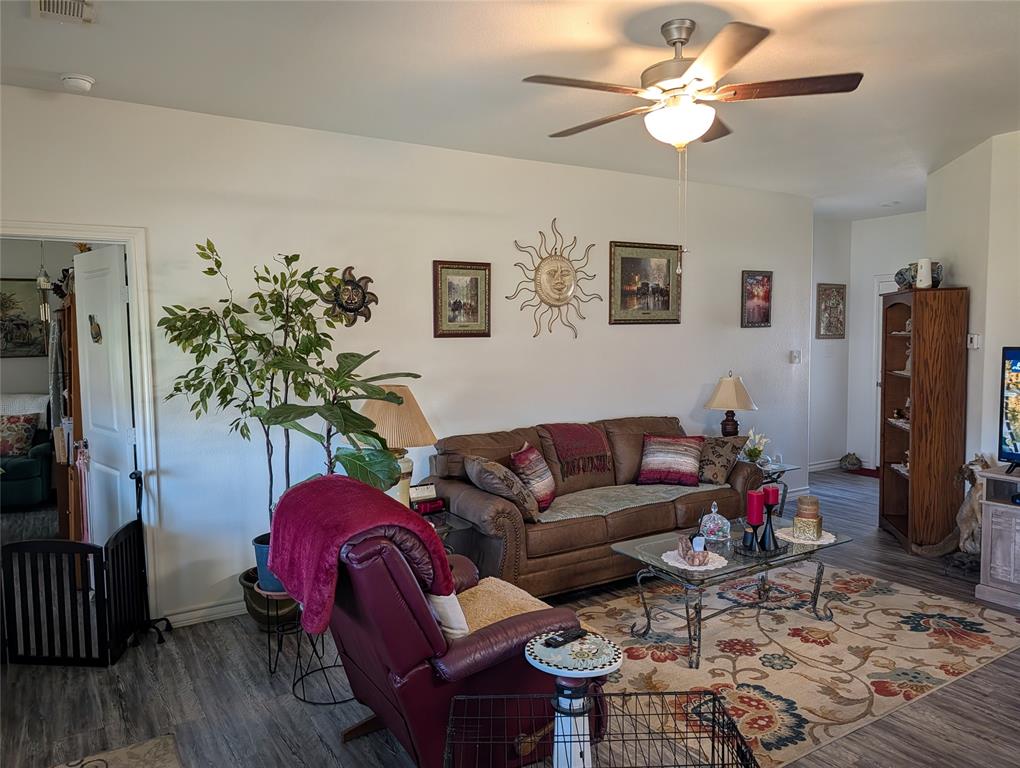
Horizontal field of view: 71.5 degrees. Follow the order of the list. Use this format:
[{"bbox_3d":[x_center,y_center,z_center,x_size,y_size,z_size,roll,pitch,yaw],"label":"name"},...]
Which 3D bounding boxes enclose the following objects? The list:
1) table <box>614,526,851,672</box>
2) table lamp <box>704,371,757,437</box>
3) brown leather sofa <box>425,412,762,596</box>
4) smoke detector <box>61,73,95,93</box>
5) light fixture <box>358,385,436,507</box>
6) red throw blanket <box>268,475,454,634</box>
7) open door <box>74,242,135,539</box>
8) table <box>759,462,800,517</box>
[{"bbox_3d":[1.158,1.049,3.673,1.160,0.450,0.665,-3,4,-32],"label":"table"},{"bbox_3d":[1.706,0.254,5.465,0.380,0.700,0.380,-3,4,-32],"label":"table lamp"},{"bbox_3d":[0.596,0.752,4.668,2.170,0.925,0.930,-3,4,-30],"label":"brown leather sofa"},{"bbox_3d":[-1.964,-1.369,3.225,0.135,0.050,0.135,-3,4,-32],"label":"smoke detector"},{"bbox_3d":[-0.653,0.371,3.850,0.480,0.740,0.480,-3,5,-32],"label":"light fixture"},{"bbox_3d":[-0.520,0.561,2.406,0.510,0.460,0.620,-3,5,-32],"label":"red throw blanket"},{"bbox_3d":[-2.270,0.280,4.002,0.730,2.030,0.040,3,5,41],"label":"open door"},{"bbox_3d":[1.736,0.884,5.319,0.600,0.540,0.620,-3,5,-32],"label":"table"}]

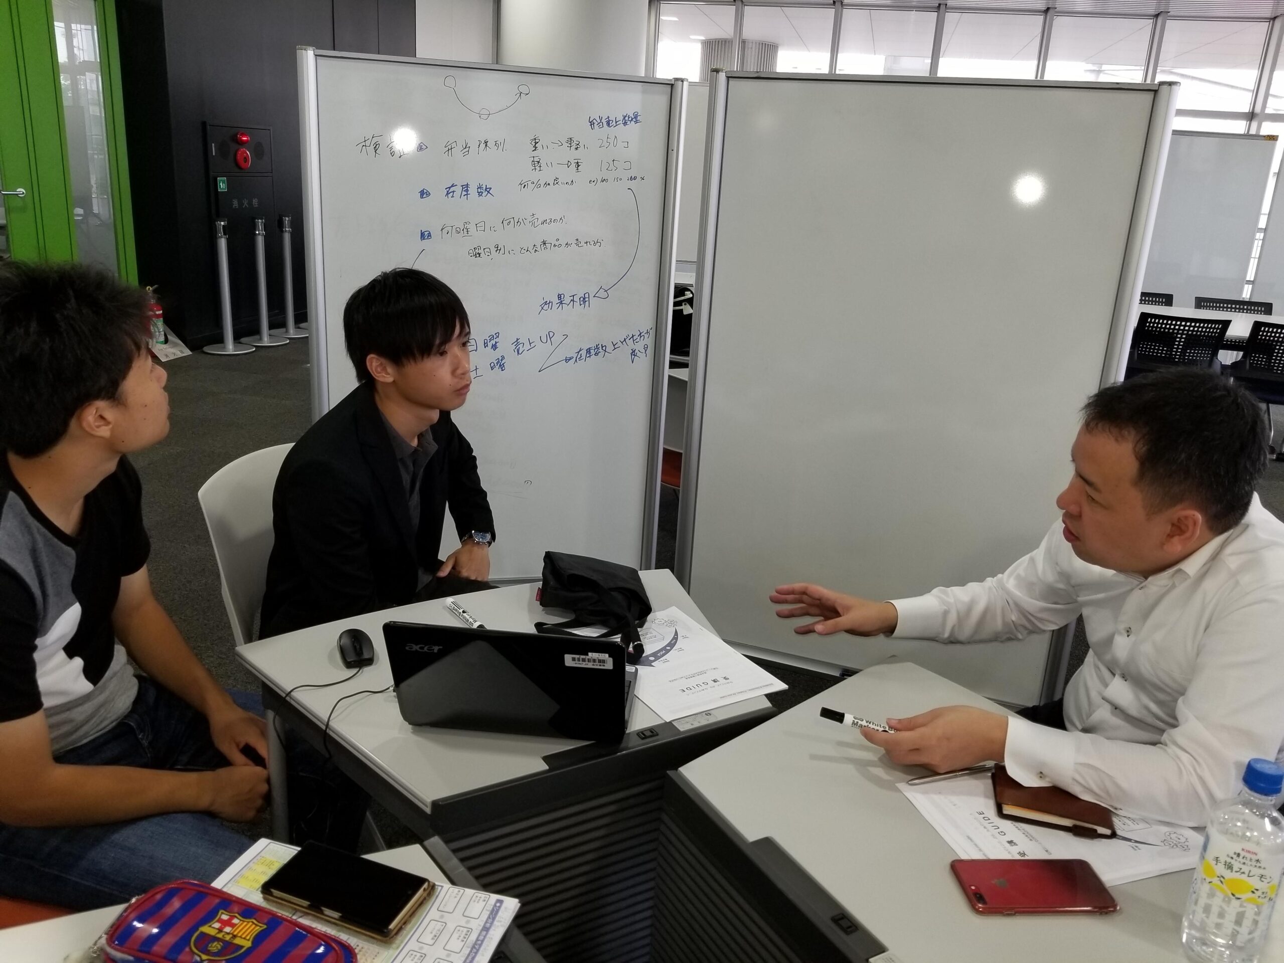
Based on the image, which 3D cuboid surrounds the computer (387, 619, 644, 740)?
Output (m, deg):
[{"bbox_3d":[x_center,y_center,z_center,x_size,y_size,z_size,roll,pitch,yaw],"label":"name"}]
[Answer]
[{"bbox_3d":[-0.154,0.224,1.263,0.285,0.190,0.265,4,17,3],"label":"computer"}]

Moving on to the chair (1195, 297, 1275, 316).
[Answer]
[{"bbox_3d":[4.133,-0.777,6.808,0.540,0.860,0.550,9,18,16],"label":"chair"}]

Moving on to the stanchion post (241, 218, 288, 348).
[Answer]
[{"bbox_3d":[-3.046,-1.605,7.742,0.370,0.980,0.370,4,17,0],"label":"stanchion post"}]

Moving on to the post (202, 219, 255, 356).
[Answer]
[{"bbox_3d":[-3.164,-1.484,7.321,0.370,0.980,0.370,4,17,0],"label":"post"}]

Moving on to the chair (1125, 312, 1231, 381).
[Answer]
[{"bbox_3d":[3.298,-0.617,6.108,0.540,0.860,0.550,9,18,16],"label":"chair"}]

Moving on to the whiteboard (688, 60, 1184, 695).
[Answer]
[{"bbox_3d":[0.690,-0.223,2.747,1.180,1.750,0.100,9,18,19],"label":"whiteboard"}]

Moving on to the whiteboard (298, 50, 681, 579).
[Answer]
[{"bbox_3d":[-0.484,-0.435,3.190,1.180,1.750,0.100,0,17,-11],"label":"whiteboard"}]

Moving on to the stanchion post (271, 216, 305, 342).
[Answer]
[{"bbox_3d":[-3.018,-1.748,8.221,0.370,0.980,0.370,4,17,0],"label":"stanchion post"}]

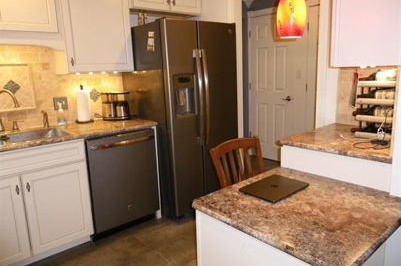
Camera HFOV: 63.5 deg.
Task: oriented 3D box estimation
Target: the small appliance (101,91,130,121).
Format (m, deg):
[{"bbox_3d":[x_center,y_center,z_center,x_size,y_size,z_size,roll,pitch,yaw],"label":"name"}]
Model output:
[{"bbox_3d":[-0.790,-0.249,3.003,0.270,0.260,0.180,-7,12,-22],"label":"small appliance"}]

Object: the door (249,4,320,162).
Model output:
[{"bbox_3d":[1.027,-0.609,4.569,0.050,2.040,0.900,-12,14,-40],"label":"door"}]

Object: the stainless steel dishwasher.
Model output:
[{"bbox_3d":[-0.805,0.377,2.930,0.605,0.830,0.620,-12,14,-40],"label":"stainless steel dishwasher"}]

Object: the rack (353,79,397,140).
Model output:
[{"bbox_3d":[1.082,-0.143,1.857,0.300,0.330,0.280,-12,14,-40],"label":"rack"}]

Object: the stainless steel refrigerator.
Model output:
[{"bbox_3d":[-0.180,-0.165,3.278,0.835,1.765,0.840,-12,14,-40],"label":"stainless steel refrigerator"}]

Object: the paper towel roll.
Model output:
[{"bbox_3d":[-1.078,-0.257,2.989,0.140,0.305,0.140,-2,11,0],"label":"paper towel roll"}]

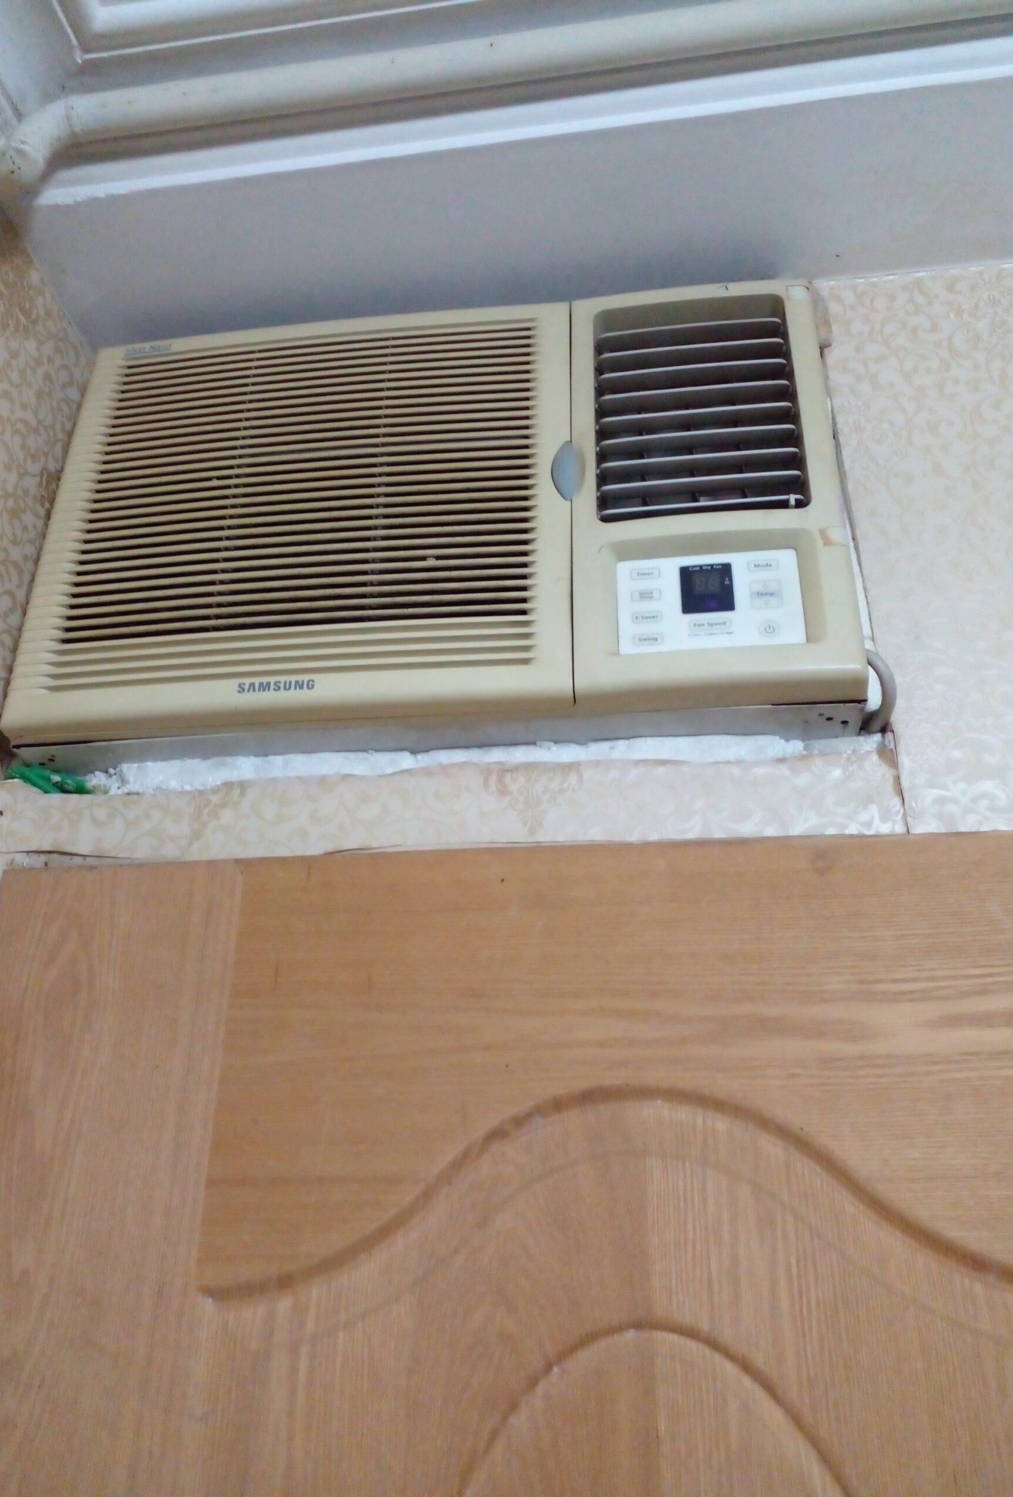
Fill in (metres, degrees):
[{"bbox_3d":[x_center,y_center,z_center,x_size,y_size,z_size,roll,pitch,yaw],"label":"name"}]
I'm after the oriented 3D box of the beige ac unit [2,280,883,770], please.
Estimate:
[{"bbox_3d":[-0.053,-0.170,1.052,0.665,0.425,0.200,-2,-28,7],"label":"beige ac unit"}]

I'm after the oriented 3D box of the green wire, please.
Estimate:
[{"bbox_3d":[-0.389,0.026,0.996,0.082,0.032,0.040,-3,-27,7],"label":"green wire"}]

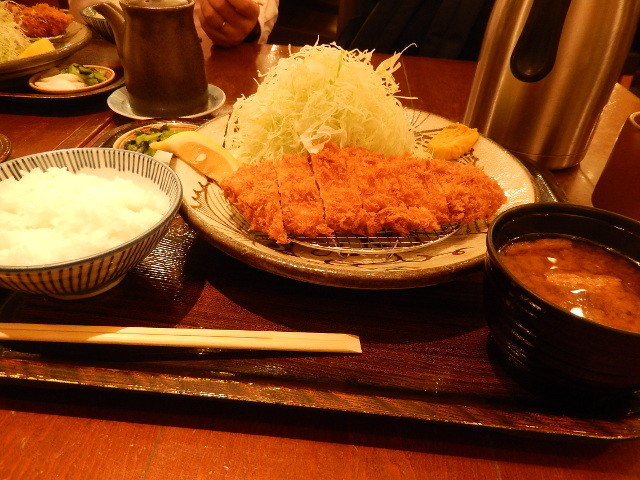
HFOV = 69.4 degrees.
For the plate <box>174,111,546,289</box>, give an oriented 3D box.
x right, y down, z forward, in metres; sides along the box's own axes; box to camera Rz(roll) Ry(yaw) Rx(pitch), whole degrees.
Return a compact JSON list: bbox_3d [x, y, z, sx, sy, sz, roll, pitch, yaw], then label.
[{"bbox_3d":[0.026,-0.046,0.349,0.262,0.034,0.262,2,36,-2],"label":"plate"}]

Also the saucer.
[{"bbox_3d":[-0.162,-0.146,0.500,0.121,0.017,0.121,2,36,-2],"label":"saucer"}]

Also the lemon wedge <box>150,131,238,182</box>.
[{"bbox_3d":[-0.087,-0.057,0.321,0.070,0.026,0.028,24,40,25],"label":"lemon wedge"}]

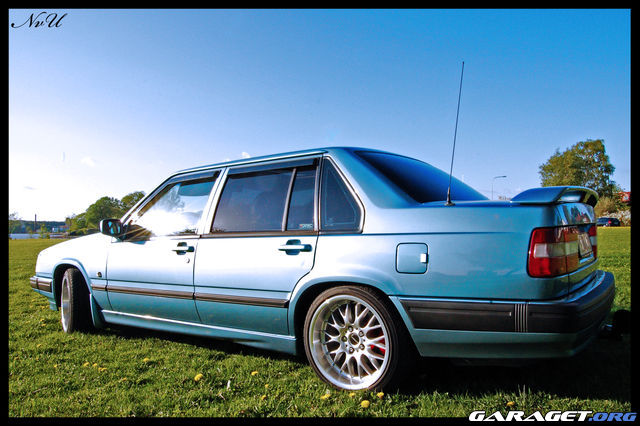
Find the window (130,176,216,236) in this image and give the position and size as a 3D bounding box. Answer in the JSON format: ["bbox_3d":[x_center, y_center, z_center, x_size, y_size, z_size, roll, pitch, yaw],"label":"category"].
[{"bbox_3d":[-1.074,-0.032,3.509,0.780,0.450,0.050,-3,-24,34],"label":"window"}]

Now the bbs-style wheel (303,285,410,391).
[{"bbox_3d":[0.205,0.686,2.631,0.605,0.605,0.220,-3,-2,34],"label":"bbs-style wheel"}]

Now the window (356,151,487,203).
[{"bbox_3d":[0.720,-0.211,3.142,0.708,0.094,1.230,38,20,29],"label":"window"}]

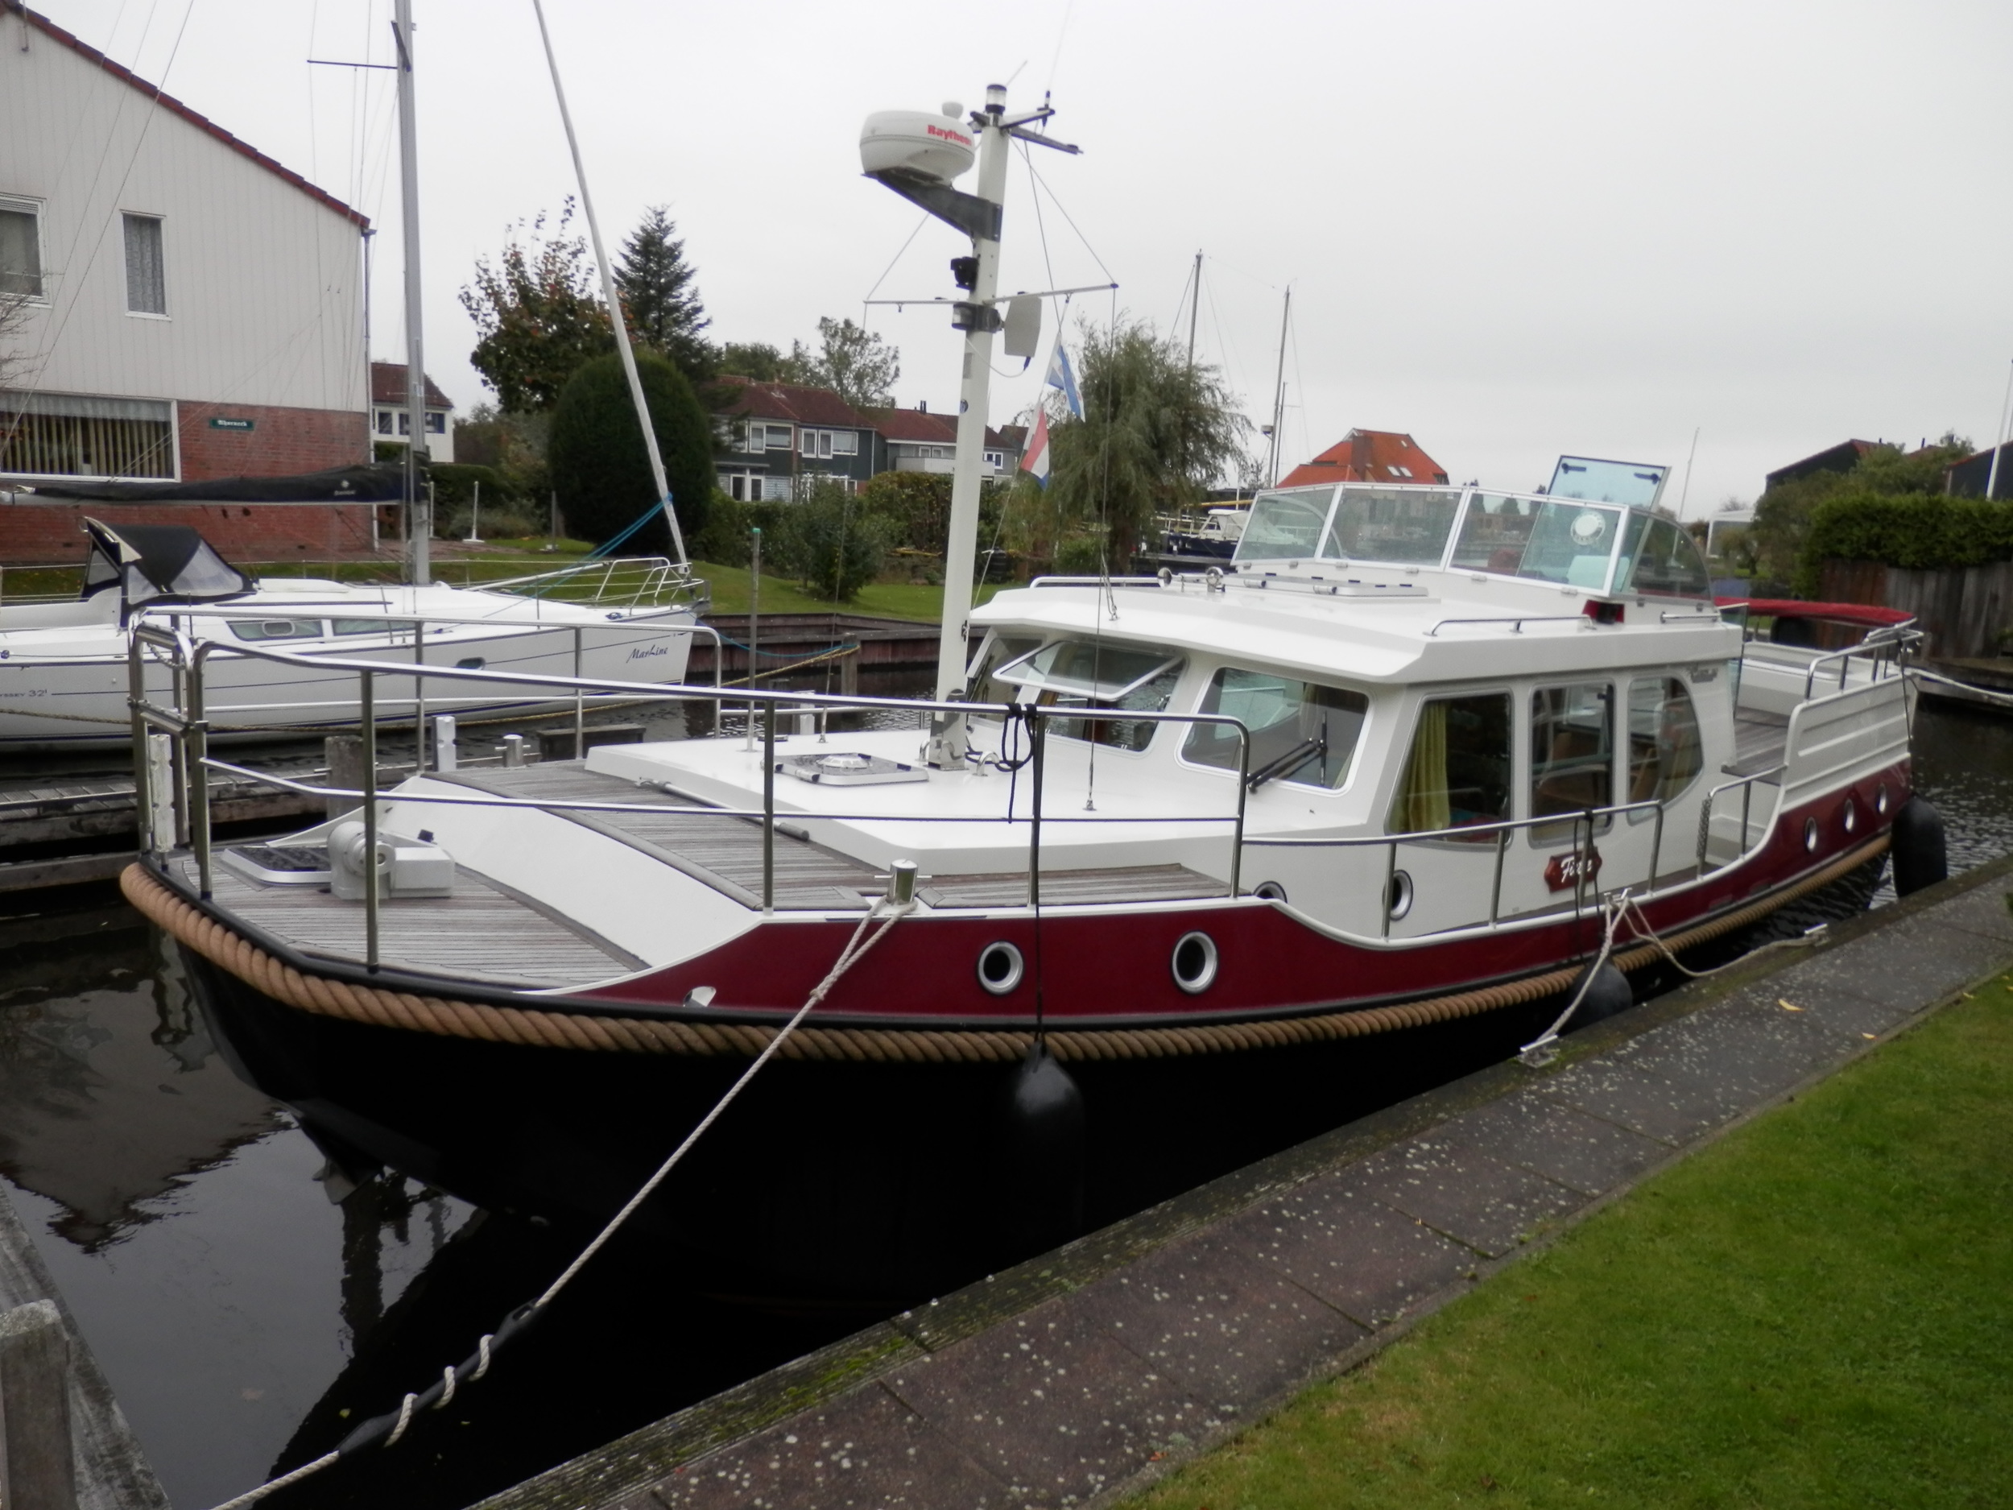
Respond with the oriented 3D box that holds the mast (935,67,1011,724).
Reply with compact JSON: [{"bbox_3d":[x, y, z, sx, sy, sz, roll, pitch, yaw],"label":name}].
[{"bbox_3d":[-0.141,-1.332,5.917,0.140,2.650,0.130,4,8,-1],"label":"mast"}]

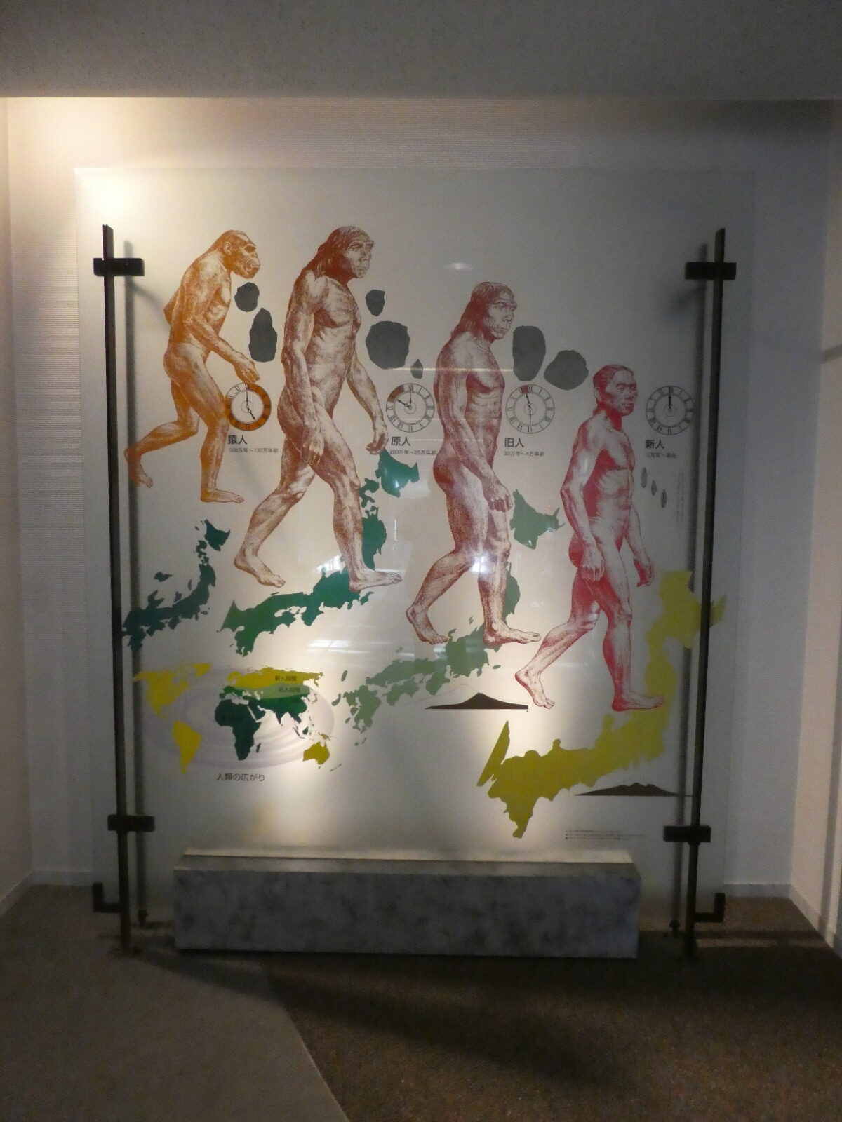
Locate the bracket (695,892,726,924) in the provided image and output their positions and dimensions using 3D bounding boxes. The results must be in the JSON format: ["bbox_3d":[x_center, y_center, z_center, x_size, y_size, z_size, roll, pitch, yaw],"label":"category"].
[{"bbox_3d":[0.975,1.179,2.641,0.100,0.088,0.031,1,5,1],"label":"bracket"}]

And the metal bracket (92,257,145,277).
[{"bbox_3d":[-0.959,-0.933,2.475,0.151,0.049,0.026,1,5,1],"label":"metal bracket"}]

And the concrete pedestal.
[{"bbox_3d":[-0.048,1.158,2.663,1.533,0.278,0.180,1,5,1],"label":"concrete pedestal"}]

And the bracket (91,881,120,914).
[{"bbox_3d":[-1.067,1.155,2.670,0.100,0.088,0.031,1,5,1],"label":"bracket"}]

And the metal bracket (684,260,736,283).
[{"bbox_3d":[0.912,-0.911,2.449,0.151,0.049,0.026,1,5,1],"label":"metal bracket"}]

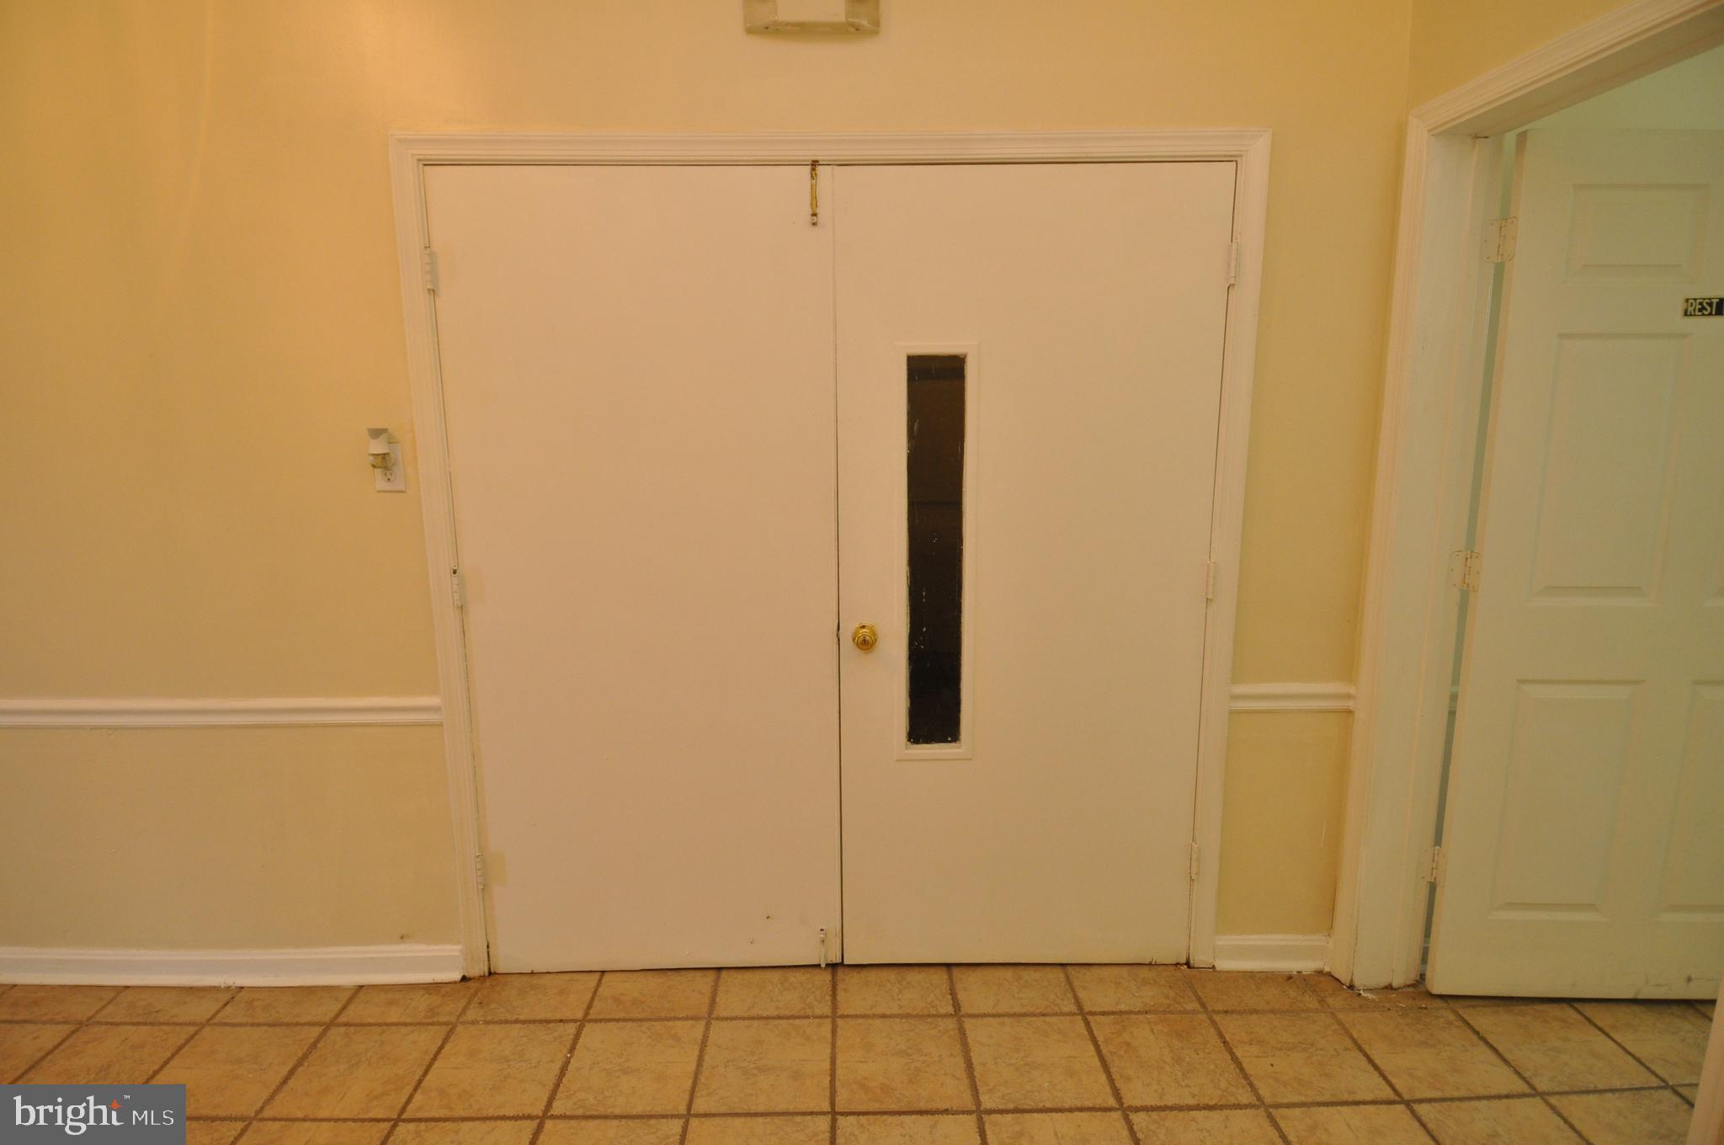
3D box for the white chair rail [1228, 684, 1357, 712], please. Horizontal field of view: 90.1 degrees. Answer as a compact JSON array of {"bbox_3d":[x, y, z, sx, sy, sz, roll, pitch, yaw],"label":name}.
[{"bbox_3d":[1.109,0.322,2.217,0.333,0.066,0.025,0,9,-1],"label":"white chair rail"}]

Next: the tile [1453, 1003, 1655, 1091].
[{"bbox_3d":[1.622,1.115,2.020,0.296,0.010,0.296,0,9,-1],"label":"tile"}]

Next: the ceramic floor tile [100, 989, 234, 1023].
[{"bbox_3d":[-1.767,1.107,2.198,0.296,0.010,0.143,0,9,-1],"label":"ceramic floor tile"}]

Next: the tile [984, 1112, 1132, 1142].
[{"bbox_3d":[0.405,1.175,1.681,0.296,0.010,0.296,0,9,-1],"label":"tile"}]

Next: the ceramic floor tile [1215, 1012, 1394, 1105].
[{"bbox_3d":[1.013,1.121,1.998,0.296,0.010,0.296,0,9,-1],"label":"ceramic floor tile"}]

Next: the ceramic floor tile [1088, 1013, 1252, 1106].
[{"bbox_3d":[0.706,1.123,1.992,0.296,0.010,0.296,0,9,-1],"label":"ceramic floor tile"}]

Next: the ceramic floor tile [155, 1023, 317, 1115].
[{"bbox_3d":[-1.442,1.138,1.961,0.296,0.010,0.296,0,9,-1],"label":"ceramic floor tile"}]

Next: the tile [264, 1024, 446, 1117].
[{"bbox_3d":[-1.142,1.139,1.969,0.296,0.010,0.296,0,9,-1],"label":"tile"}]

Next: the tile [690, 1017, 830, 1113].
[{"bbox_3d":[-0.216,1.130,1.978,0.296,0.010,0.296,0,9,-1],"label":"tile"}]

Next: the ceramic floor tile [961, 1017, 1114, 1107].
[{"bbox_3d":[0.399,1.129,1.987,0.296,0.010,0.296,0,9,-1],"label":"ceramic floor tile"}]

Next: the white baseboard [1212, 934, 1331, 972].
[{"bbox_3d":[1.105,1.026,2.314,0.301,0.086,0.016,0,9,-1],"label":"white baseboard"}]

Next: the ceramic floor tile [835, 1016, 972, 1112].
[{"bbox_3d":[0.091,1.127,1.982,0.296,0.010,0.296,0,9,-1],"label":"ceramic floor tile"}]

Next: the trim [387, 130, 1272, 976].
[{"bbox_3d":[-0.057,0.028,2.153,2.019,2.108,0.025,0,9,-1],"label":"trim"}]

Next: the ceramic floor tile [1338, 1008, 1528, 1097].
[{"bbox_3d":[1.319,1.118,2.007,0.296,0.010,0.296,0,9,-1],"label":"ceramic floor tile"}]

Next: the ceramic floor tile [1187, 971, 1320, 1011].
[{"bbox_3d":[1.020,1.087,2.235,0.296,0.010,0.167,0,9,-1],"label":"ceramic floor tile"}]

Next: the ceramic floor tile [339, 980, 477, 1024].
[{"bbox_3d":[-1.154,1.104,2.201,0.296,0.010,0.156,0,9,-1],"label":"ceramic floor tile"}]

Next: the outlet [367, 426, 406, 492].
[{"bbox_3d":[-1.136,-0.268,2.058,0.071,0.153,0.055,0,9,-1],"label":"outlet"}]

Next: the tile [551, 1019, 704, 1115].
[{"bbox_3d":[-0.525,1.135,1.977,0.296,0.010,0.296,0,9,-1],"label":"tile"}]

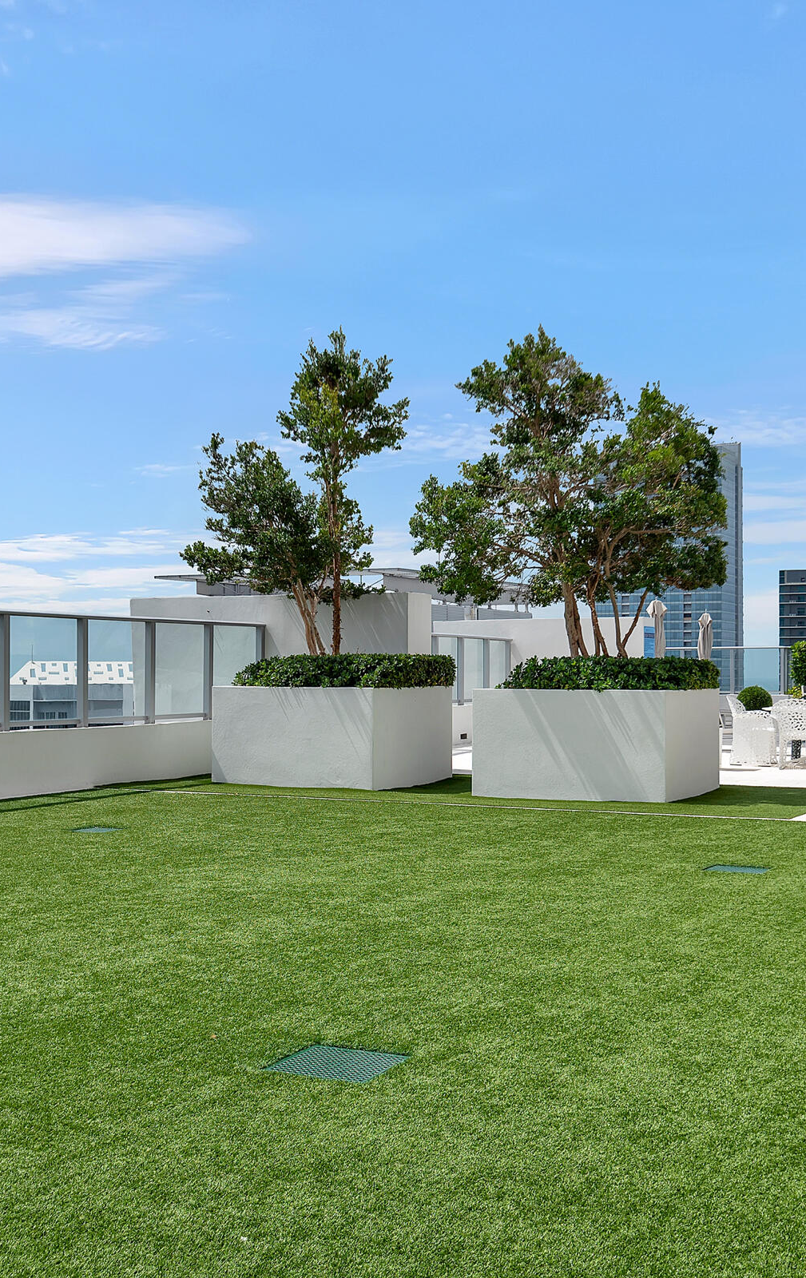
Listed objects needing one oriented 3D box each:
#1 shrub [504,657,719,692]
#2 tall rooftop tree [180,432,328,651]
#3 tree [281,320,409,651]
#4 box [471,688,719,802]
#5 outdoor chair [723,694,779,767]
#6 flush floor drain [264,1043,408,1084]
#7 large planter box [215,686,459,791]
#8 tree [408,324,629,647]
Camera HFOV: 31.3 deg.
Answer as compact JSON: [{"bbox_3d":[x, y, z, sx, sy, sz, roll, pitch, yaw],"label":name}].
[{"bbox_3d":[1.951,0.335,13.628,1.672,0.357,1.752,-1,-1,27],"label":"shrub"},{"bbox_3d":[-1.550,-0.782,15.130,1.490,2.618,1.359,0,-1,-6],"label":"tall rooftop tree"},{"bbox_3d":[-0.605,-1.440,14.650,1.350,3.450,1.350,0,-1,0],"label":"tree"},{"bbox_3d":[1.874,0.964,13.654,1.828,0.973,1.833,-1,-1,27],"label":"box"},{"bbox_3d":[4.190,1.088,17.150,0.570,0.820,0.620,0,-1,22],"label":"outdoor chair"},{"bbox_3d":[-0.191,1.250,4.203,0.305,0.020,0.305,0,-1,26],"label":"flush floor drain"},{"bbox_3d":[-0.701,0.997,15.104,1.853,0.973,1.833,-1,-1,27],"label":"large planter box"},{"bbox_3d":[1.098,-1.176,13.728,1.964,3.343,1.762,0,-1,5],"label":"tree"}]

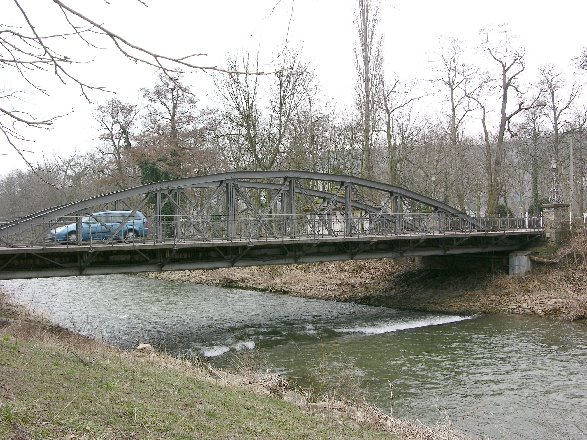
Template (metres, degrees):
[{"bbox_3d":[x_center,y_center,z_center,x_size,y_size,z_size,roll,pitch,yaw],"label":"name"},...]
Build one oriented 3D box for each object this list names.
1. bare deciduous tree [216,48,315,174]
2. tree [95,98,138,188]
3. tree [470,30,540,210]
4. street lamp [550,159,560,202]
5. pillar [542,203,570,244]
[{"bbox_3d":[-2.740,-7.500,56.000,9.000,17.000,8.500,0,1,0],"label":"bare deciduous tree"},{"bbox_3d":[-22.370,-7.390,75.000,5.700,16.000,5.700,0,1,0],"label":"tree"},{"bbox_3d":[22.400,-9.980,63.000,7.500,20.700,7.300,0,1,0],"label":"tree"},{"bbox_3d":[17.130,-2.580,38.800,0.620,2.880,0.620,-1,1,-32],"label":"street lamp"},{"bbox_3d":[17.150,0.160,38.700,1.250,2.650,1.150,-1,1,-32],"label":"pillar"}]

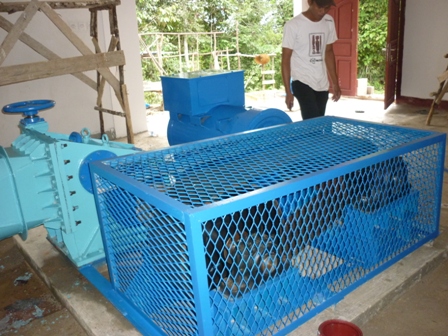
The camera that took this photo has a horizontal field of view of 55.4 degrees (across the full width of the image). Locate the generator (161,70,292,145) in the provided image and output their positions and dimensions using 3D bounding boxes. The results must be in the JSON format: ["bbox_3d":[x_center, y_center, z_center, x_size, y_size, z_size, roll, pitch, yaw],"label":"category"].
[{"bbox_3d":[0.036,-0.366,3.583,0.610,0.814,1.102,-15,19,-35],"label":"generator"}]

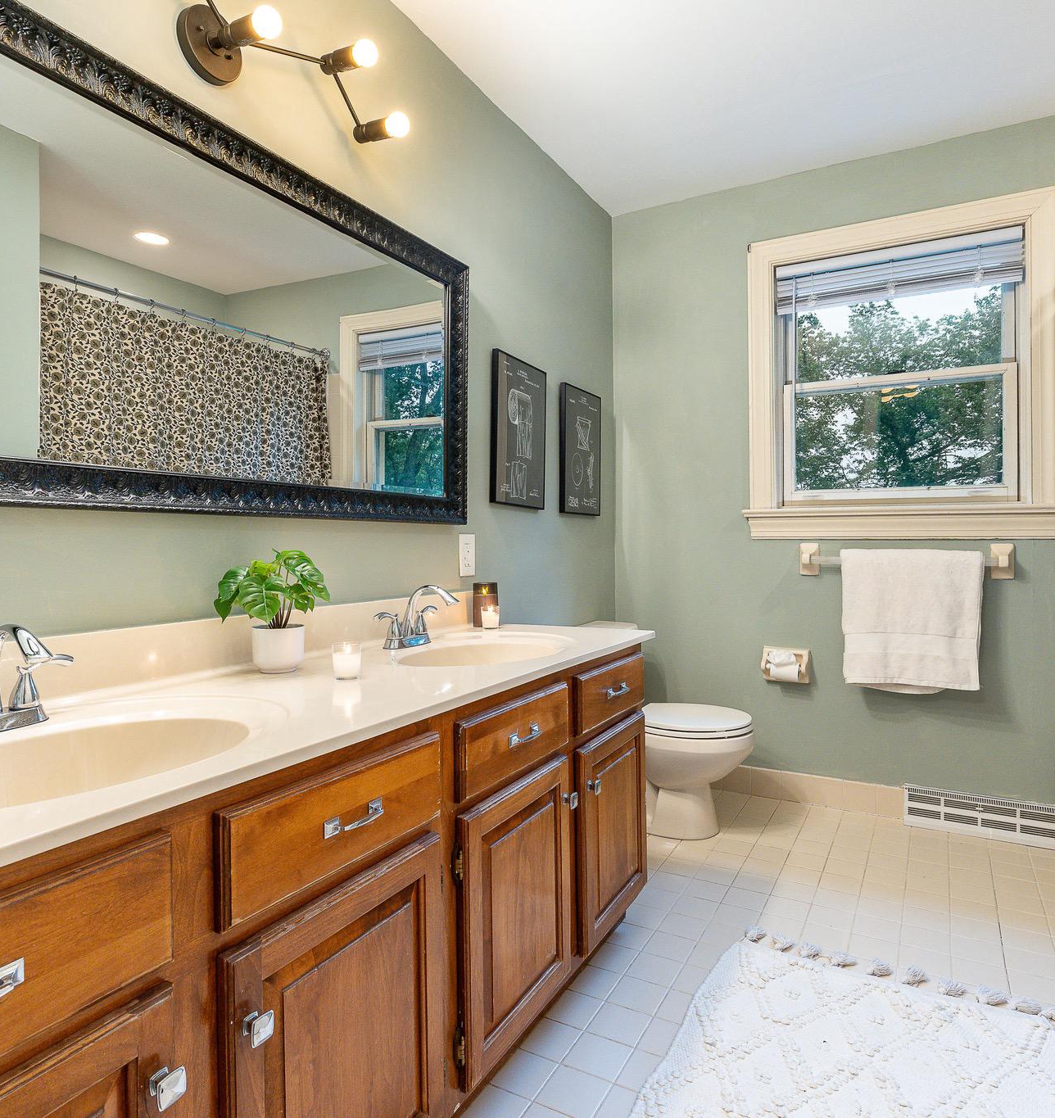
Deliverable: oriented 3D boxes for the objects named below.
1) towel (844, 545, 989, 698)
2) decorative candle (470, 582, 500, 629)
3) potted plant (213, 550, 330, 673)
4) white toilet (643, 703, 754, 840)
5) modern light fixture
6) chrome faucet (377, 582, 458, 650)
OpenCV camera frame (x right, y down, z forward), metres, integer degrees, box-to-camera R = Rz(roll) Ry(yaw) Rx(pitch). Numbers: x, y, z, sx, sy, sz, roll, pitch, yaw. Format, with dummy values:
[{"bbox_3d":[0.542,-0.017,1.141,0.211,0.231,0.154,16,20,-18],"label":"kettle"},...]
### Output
[{"bbox_3d":[1.318,0.217,2.573,0.430,0.495,0.060,0,1,28],"label":"towel"},{"bbox_3d":[-0.116,0.123,2.014,0.070,0.115,0.070,-1,1,0],"label":"decorative candle"},{"bbox_3d":[-0.438,0.091,1.317,0.200,0.212,0.200,0,1,28],"label":"potted plant"},{"bbox_3d":[0.469,0.592,2.630,0.660,0.690,0.440,0,1,28],"label":"white toilet"},{"bbox_3d":[-0.499,-0.977,1.336,0.185,0.220,0.710,0,1,28],"label":"modern light fixture"},{"bbox_3d":[-0.217,0.122,1.655,0.175,0.134,0.230,0,1,28],"label":"chrome faucet"}]

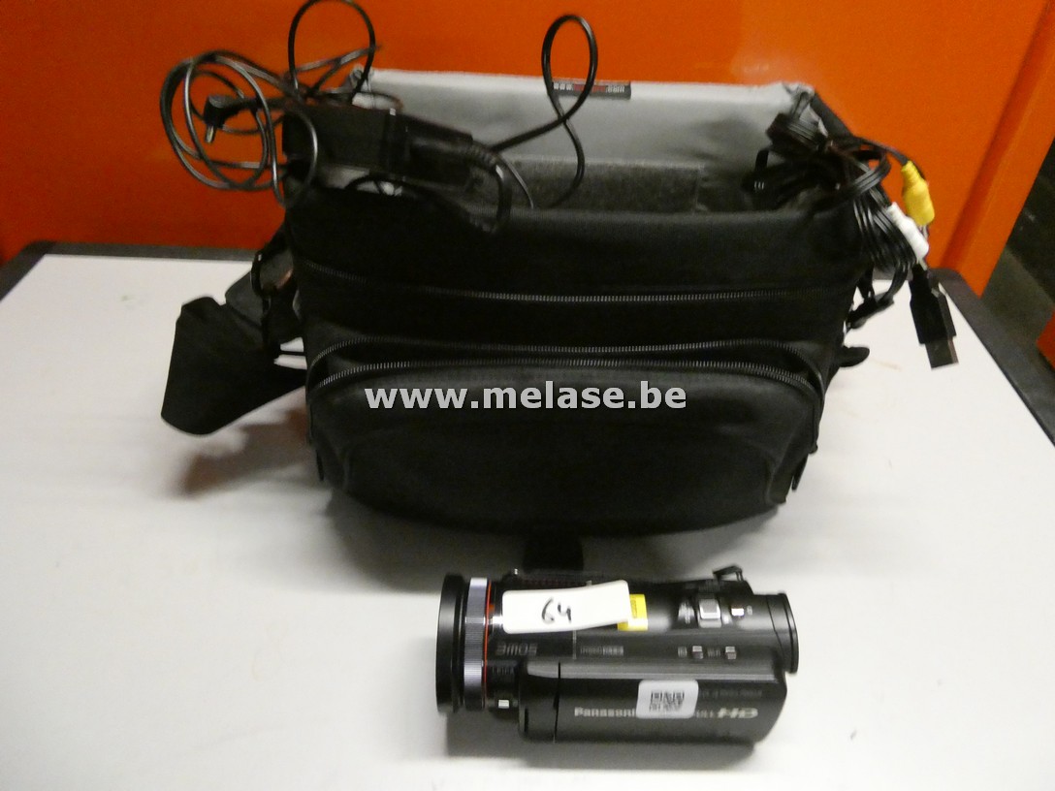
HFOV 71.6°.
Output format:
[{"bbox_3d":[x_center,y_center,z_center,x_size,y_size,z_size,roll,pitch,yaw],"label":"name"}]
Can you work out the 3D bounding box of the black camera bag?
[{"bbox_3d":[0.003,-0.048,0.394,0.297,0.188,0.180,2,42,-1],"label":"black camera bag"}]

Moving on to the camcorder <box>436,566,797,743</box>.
[{"bbox_3d":[0.038,0.111,0.320,0.149,0.070,0.070,1,42,-1],"label":"camcorder"}]

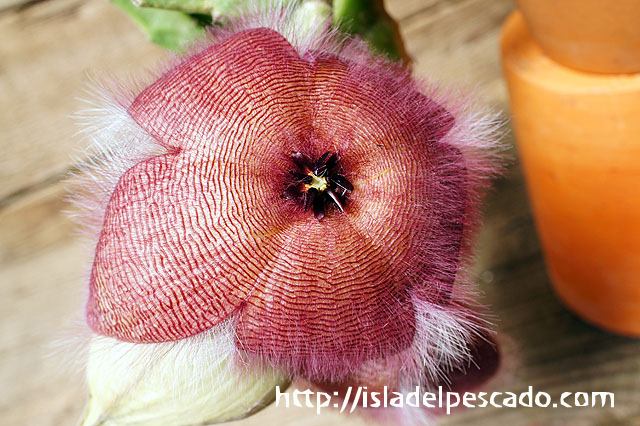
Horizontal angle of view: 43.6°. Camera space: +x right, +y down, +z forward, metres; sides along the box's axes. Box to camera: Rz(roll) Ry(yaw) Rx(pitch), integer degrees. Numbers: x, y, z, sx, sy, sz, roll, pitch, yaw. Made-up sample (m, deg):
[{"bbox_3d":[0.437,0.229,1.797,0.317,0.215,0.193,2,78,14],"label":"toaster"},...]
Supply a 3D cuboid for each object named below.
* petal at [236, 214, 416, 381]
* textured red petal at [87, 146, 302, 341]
[{"bbox_3d":[0.002,0.026,0.243,0.053,0.051,0.020,-5,24,-10],"label":"petal"},{"bbox_3d":[-0.038,0.009,0.247,0.066,0.055,0.022,-33,7,12],"label":"textured red petal"}]

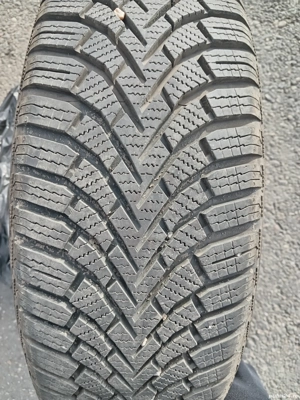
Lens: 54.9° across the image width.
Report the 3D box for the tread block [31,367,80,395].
[{"bbox_3d":[-0.084,0.159,0.256,0.041,0.026,0.009,24,33,-6],"label":"tread block"}]

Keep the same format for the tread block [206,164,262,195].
[{"bbox_3d":[0.058,-0.015,0.194,0.050,0.013,0.018,-12,93,-21],"label":"tread block"}]

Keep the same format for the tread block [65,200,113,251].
[{"bbox_3d":[-0.036,0.015,0.183,0.036,0.009,0.014,45,95,0],"label":"tread block"}]

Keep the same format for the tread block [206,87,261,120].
[{"bbox_3d":[0.060,-0.066,0.201,0.053,0.013,0.024,-11,82,-23],"label":"tread block"}]

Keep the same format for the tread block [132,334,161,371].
[{"bbox_3d":[-0.004,0.119,0.232,0.012,0.009,0.039,30,110,-14],"label":"tread block"}]

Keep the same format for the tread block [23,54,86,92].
[{"bbox_3d":[-0.068,-0.090,0.211,0.047,0.011,0.028,9,76,6],"label":"tread block"}]

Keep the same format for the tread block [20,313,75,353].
[{"bbox_3d":[-0.076,0.099,0.220,0.041,0.011,0.022,17,110,-2],"label":"tread block"}]

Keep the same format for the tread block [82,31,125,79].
[{"bbox_3d":[-0.030,-0.097,0.195,0.019,0.009,0.035,-44,76,-10],"label":"tread block"}]

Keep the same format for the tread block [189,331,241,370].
[{"bbox_3d":[0.047,0.107,0.212,0.042,0.019,0.013,-13,23,-10],"label":"tread block"}]

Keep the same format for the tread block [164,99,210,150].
[{"bbox_3d":[0.025,-0.055,0.211,0.037,0.008,0.020,-36,85,-9],"label":"tread block"}]

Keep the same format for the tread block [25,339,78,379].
[{"bbox_3d":[-0.077,0.125,0.231,0.044,0.027,0.011,18,25,-3],"label":"tread block"}]

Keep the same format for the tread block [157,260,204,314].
[{"bbox_3d":[0.020,0.061,0.214,0.034,0.009,0.023,-39,102,5],"label":"tread block"}]

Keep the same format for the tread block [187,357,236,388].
[{"bbox_3d":[0.048,0.135,0.236,0.043,0.023,0.009,-32,26,10],"label":"tread block"}]

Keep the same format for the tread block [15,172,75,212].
[{"bbox_3d":[-0.073,-0.005,0.201,0.045,0.011,0.018,13,91,3],"label":"tread block"}]

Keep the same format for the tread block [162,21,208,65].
[{"bbox_3d":[0.029,-0.126,0.232,0.043,0.009,0.025,-34,74,-17],"label":"tread block"}]

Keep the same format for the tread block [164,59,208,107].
[{"bbox_3d":[0.024,-0.078,0.193,0.037,0.009,0.019,-37,84,-14],"label":"tread block"}]

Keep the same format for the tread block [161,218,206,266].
[{"bbox_3d":[0.022,0.029,0.208,0.036,0.008,0.016,-36,97,1],"label":"tread block"}]

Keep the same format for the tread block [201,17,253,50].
[{"bbox_3d":[0.064,-0.139,0.243,0.042,0.010,0.029,-3,66,-14],"label":"tread block"}]

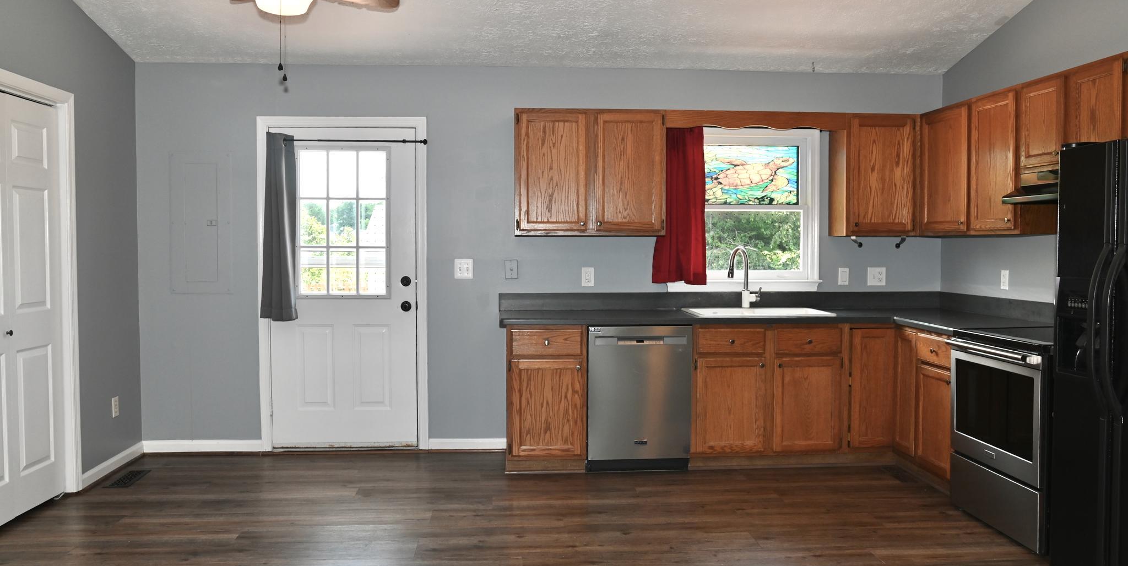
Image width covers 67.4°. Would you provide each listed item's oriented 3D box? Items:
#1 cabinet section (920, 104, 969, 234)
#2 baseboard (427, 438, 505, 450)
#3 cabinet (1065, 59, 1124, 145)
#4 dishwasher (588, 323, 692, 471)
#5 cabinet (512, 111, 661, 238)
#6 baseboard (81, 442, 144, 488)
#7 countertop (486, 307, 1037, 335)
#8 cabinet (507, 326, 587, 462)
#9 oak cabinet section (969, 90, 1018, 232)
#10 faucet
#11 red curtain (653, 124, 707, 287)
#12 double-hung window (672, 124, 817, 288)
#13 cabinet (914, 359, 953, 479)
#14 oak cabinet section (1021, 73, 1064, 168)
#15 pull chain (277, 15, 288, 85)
[{"bbox_3d":[2.370,-0.653,4.979,0.310,0.745,0.535,0,2,-5],"label":"cabinet section"},{"bbox_3d":[-0.623,1.035,5.439,0.490,0.074,0.016,0,2,-5],"label":"baseboard"},{"bbox_3d":[2.520,-0.764,3.798,0.320,0.420,0.370,0,2,-5],"label":"cabinet"},{"bbox_3d":[0.426,0.670,5.223,0.604,0.865,0.611,0,3,-4],"label":"dishwasher"},{"bbox_3d":[0.147,-0.674,5.285,0.916,0.762,0.310,0,2,-5],"label":"cabinet"},{"bbox_3d":[-2.612,1.055,4.919,0.017,0.079,0.800,0,2,-5],"label":"baseboard"},{"bbox_3d":[1.111,0.207,4.920,2.955,0.045,1.270,0,2,-5],"label":"countertop"},{"bbox_3d":[-0.115,0.653,5.194,0.469,0.835,0.631,0,3,-4],"label":"cabinet"},{"bbox_3d":[2.444,-0.637,4.539,0.334,0.746,0.455,0,3,-4],"label":"oak cabinet section"},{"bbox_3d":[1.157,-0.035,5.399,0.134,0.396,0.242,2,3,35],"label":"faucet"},{"bbox_3d":[0.739,-0.502,5.413,0.345,1.025,0.090,0,2,-5],"label":"red curtain"},{"bbox_3d":[1.188,-0.482,5.573,1.035,1.063,0.120,0,3,-4],"label":"double-hung window"},{"bbox_3d":[2.301,0.733,4.622,0.600,0.563,0.430,0,2,-5],"label":"cabinet"},{"bbox_3d":[2.473,-0.774,4.127,0.334,0.436,0.340,0,3,-4],"label":"oak cabinet section"},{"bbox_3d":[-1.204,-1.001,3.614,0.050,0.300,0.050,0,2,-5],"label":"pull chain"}]

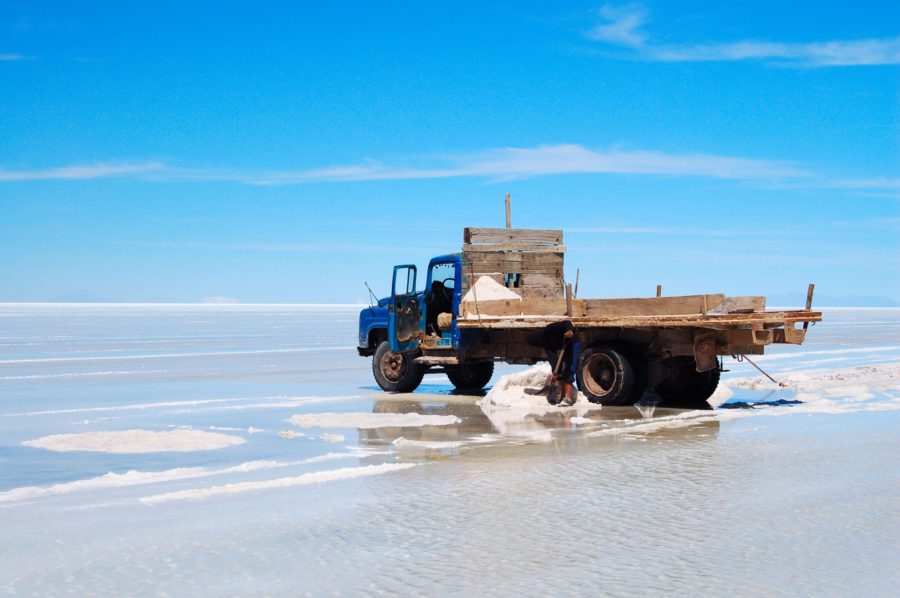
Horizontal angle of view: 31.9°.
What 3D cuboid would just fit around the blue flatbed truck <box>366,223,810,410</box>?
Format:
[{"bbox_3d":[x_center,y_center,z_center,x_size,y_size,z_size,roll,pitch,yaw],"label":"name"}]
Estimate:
[{"bbox_3d":[1.781,0.219,23.544,7.100,2.600,2.500,0,0,44],"label":"blue flatbed truck"}]

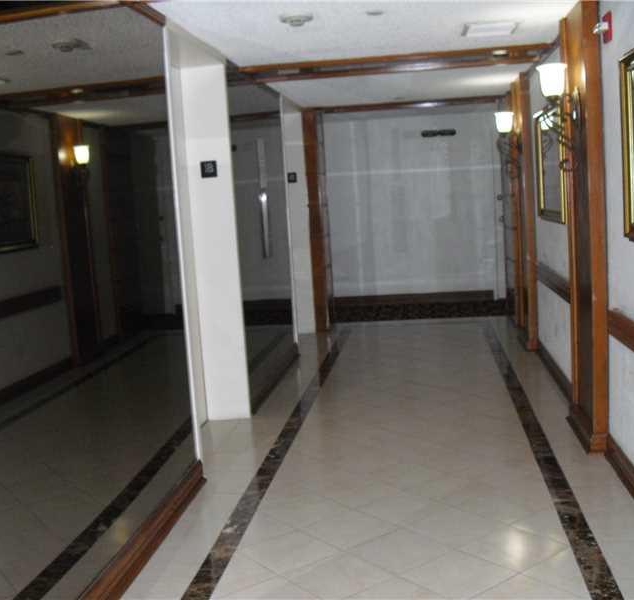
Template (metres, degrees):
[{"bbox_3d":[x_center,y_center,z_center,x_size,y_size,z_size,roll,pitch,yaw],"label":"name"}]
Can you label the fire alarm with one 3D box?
[{"bbox_3d":[1.345,-1.281,3.932,0.063,0.133,0.158,-3,7,8],"label":"fire alarm"}]

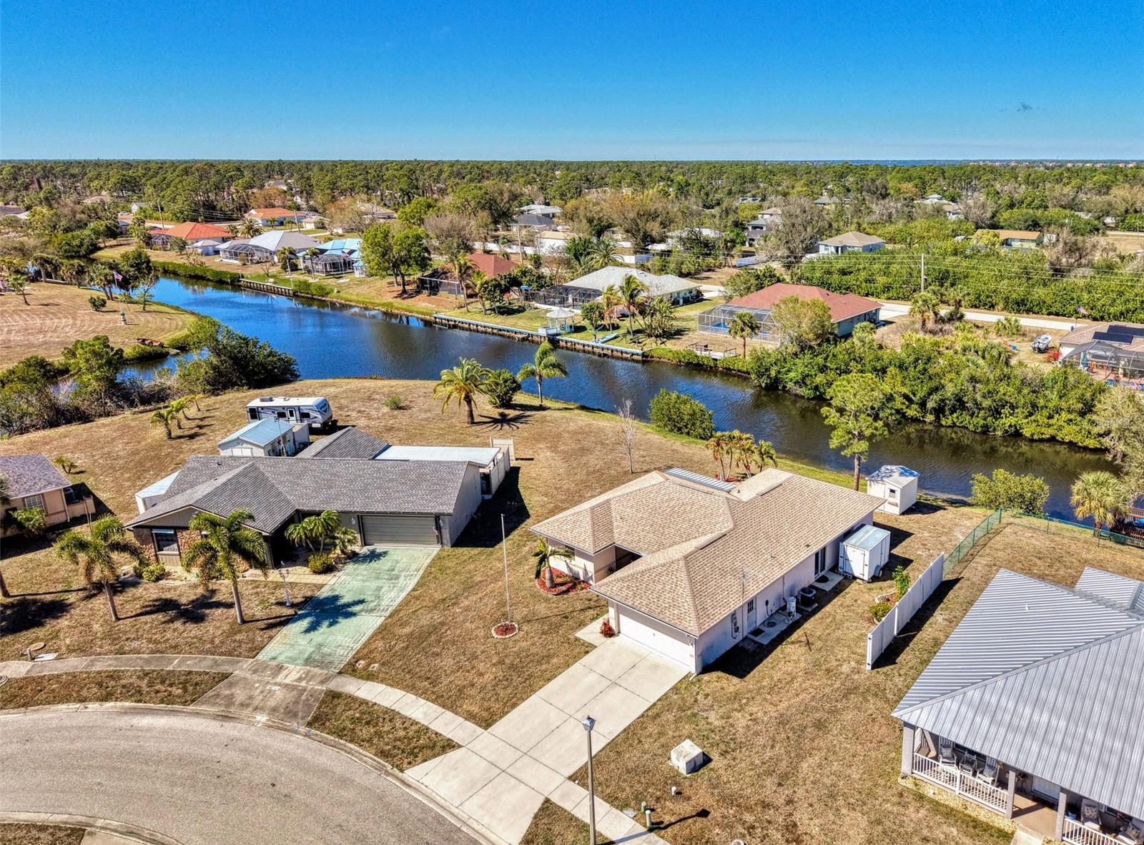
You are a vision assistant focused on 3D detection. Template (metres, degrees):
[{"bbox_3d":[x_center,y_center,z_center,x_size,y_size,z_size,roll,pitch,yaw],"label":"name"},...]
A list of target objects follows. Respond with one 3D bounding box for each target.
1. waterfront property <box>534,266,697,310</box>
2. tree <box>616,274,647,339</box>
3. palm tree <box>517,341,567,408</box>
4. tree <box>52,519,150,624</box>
[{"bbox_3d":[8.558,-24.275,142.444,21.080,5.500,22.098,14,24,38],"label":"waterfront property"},{"bbox_3d":[9.000,-17.248,118.182,4.800,9.300,4.800,0,18,0],"label":"tree"},{"bbox_3d":[-3.012,-4.863,81.441,5.202,7.013,5.202,-1,18,0],"label":"palm tree"},{"bbox_3d":[-26.700,8.394,45.352,5.100,6.500,5.100,0,18,0],"label":"tree"}]

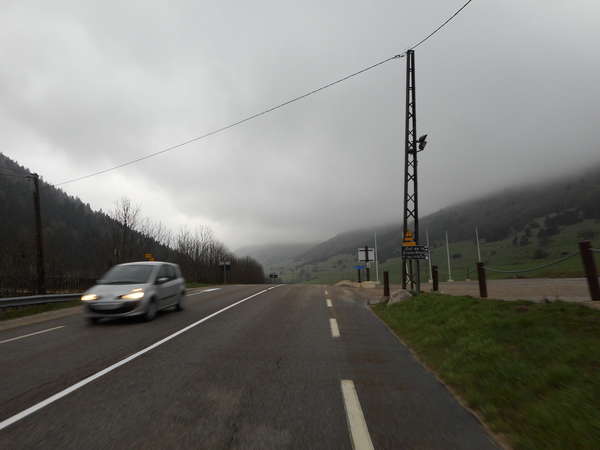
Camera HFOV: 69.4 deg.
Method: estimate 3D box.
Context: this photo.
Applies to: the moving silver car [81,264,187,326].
[{"bbox_3d":[-4.916,1.968,13.269,1.720,1.590,3.870,-1,-5,2],"label":"moving silver car"}]

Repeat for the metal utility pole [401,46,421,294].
[{"bbox_3d":[5.559,-2.844,21.761,0.800,12.447,0.750,0,-5,14],"label":"metal utility pole"}]

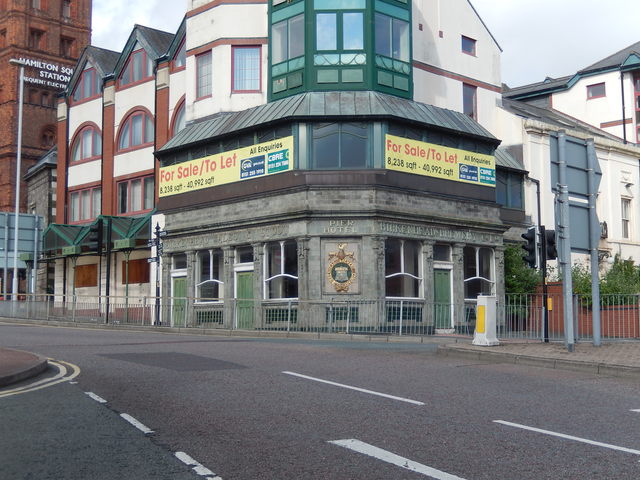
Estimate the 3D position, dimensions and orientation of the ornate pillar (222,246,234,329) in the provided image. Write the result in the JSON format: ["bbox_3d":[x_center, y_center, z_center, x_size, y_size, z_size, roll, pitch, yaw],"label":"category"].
[{"bbox_3d":[-3.401,1.796,35.469,0.280,3.141,0.430,4,-7,-41],"label":"ornate pillar"}]

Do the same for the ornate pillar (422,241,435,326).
[{"bbox_3d":[3.893,1.652,34.008,0.430,3.245,0.280,5,-7,-44],"label":"ornate pillar"}]

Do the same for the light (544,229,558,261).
[{"bbox_3d":[6.507,0.130,26.500,0.380,0.861,0.360,-2,-6,15],"label":"light"}]

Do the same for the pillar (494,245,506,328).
[{"bbox_3d":[6.754,1.742,35.285,0.330,3.123,0.260,5,-8,-43],"label":"pillar"}]

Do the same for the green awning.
[{"bbox_3d":[-8.914,-0.128,40.196,1.850,1.590,9.364,5,-7,-44],"label":"green awning"}]

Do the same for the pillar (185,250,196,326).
[{"bbox_3d":[-5.034,1.941,37.331,0.280,3.049,0.430,4,-7,-41],"label":"pillar"}]

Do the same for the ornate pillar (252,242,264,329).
[{"bbox_3d":[-2.196,1.696,34.095,0.280,3.124,0.430,4,-7,-41],"label":"ornate pillar"}]

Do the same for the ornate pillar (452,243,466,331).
[{"bbox_3d":[4.971,1.661,33.606,0.370,3.113,0.290,5,-8,-43],"label":"ornate pillar"}]

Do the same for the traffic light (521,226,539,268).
[{"bbox_3d":[5.886,0.216,26.500,0.320,1.137,0.470,2,-6,-19],"label":"traffic light"}]

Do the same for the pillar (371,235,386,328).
[{"bbox_3d":[1.906,1.358,30.736,0.380,3.038,0.340,5,-8,-43],"label":"pillar"}]

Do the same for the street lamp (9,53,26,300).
[{"bbox_3d":[-12.895,-2.261,39.554,0.660,10.986,0.280,4,-7,-37],"label":"street lamp"}]

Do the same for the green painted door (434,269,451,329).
[{"bbox_3d":[4.317,2.066,33.222,0.704,2.093,0.100,5,-8,-43],"label":"green painted door"}]

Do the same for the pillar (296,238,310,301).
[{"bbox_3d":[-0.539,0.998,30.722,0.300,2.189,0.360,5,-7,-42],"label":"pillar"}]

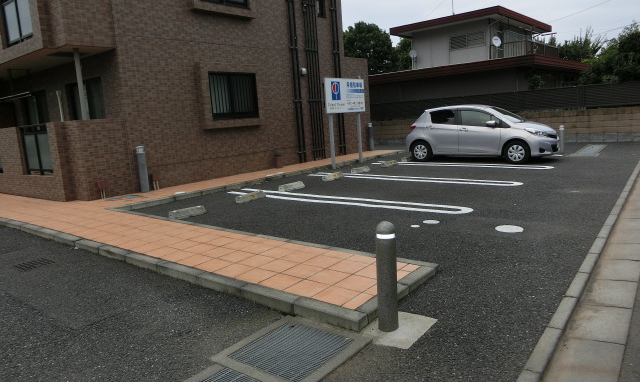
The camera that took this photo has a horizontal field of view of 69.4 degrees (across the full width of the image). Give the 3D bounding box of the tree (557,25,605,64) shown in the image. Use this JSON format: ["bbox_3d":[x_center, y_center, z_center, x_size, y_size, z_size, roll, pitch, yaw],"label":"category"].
[{"bbox_3d":[17.588,-7.978,31.314,3.400,6.130,3.400,5,13,40],"label":"tree"}]

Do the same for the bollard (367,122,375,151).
[{"bbox_3d":[1.802,-1.867,16.059,0.165,0.950,0.165,5,13,40],"label":"bollard"}]

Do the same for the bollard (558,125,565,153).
[{"bbox_3d":[6.803,-1.463,12.964,0.140,0.770,0.140,5,13,40],"label":"bollard"}]

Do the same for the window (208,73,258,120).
[{"bbox_3d":[-2.106,-2.366,11.504,0.120,1.120,1.480,5,13,40],"label":"window"}]

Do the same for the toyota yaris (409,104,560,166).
[{"bbox_3d":[4.305,-1.568,12.318,3.885,1.500,1.700,4,12,39],"label":"toyota yaris"}]

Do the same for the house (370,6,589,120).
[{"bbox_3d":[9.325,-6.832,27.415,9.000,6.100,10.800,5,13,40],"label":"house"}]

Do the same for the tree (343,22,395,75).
[{"bbox_3d":[3.132,-7.431,30.308,4.000,7.180,4.000,5,13,40],"label":"tree"}]

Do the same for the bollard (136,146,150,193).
[{"bbox_3d":[-3.678,-0.448,9.692,0.170,0.960,0.170,5,13,40],"label":"bollard"}]

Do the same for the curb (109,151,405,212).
[{"bbox_3d":[-0.566,-0.460,11.784,0.160,0.110,9.800,5,13,40],"label":"curb"}]

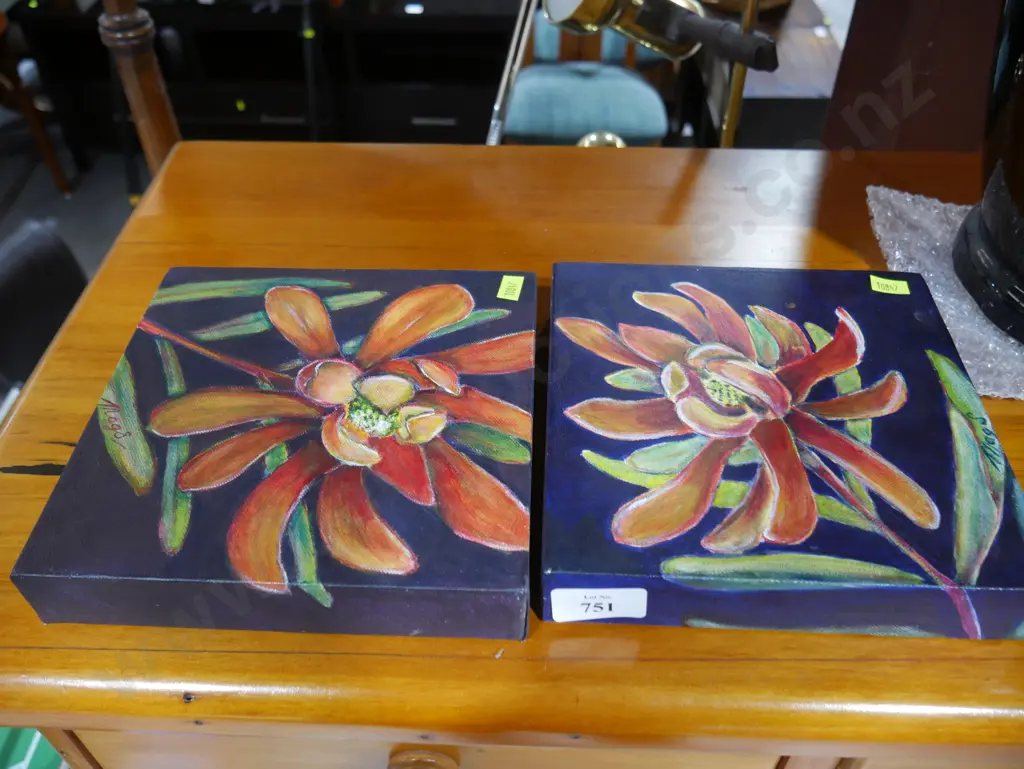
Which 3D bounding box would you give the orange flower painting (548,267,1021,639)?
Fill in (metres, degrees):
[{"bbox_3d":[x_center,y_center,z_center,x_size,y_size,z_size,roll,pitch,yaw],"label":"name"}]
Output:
[{"bbox_3d":[0.120,0.019,0.404,0.204,0.037,0.202,2,44,2],"label":"orange flower painting"}]

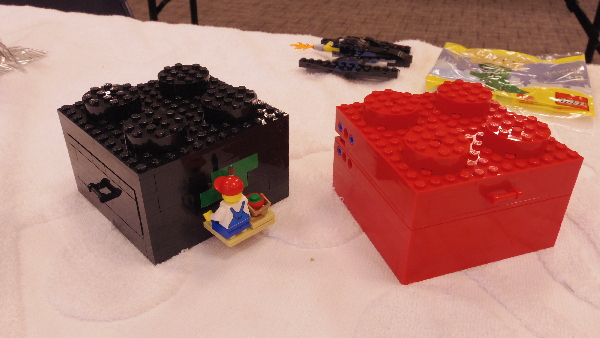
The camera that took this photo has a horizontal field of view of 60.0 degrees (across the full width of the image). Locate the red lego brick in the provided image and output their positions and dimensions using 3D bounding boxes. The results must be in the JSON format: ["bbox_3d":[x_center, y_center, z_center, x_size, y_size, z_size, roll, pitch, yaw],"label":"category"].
[{"bbox_3d":[0.085,0.001,0.299,0.096,0.069,0.103,-10,33,-17],"label":"red lego brick"}]

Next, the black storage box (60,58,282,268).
[{"bbox_3d":[-0.071,-0.008,0.308,0.104,0.069,0.114,-26,41,-36],"label":"black storage box"}]

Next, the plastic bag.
[{"bbox_3d":[0.198,-0.089,0.489,0.142,0.025,0.160,11,33,17],"label":"plastic bag"}]

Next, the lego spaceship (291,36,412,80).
[{"bbox_3d":[0.049,-0.118,0.531,0.127,0.026,0.078,9,33,13],"label":"lego spaceship"}]

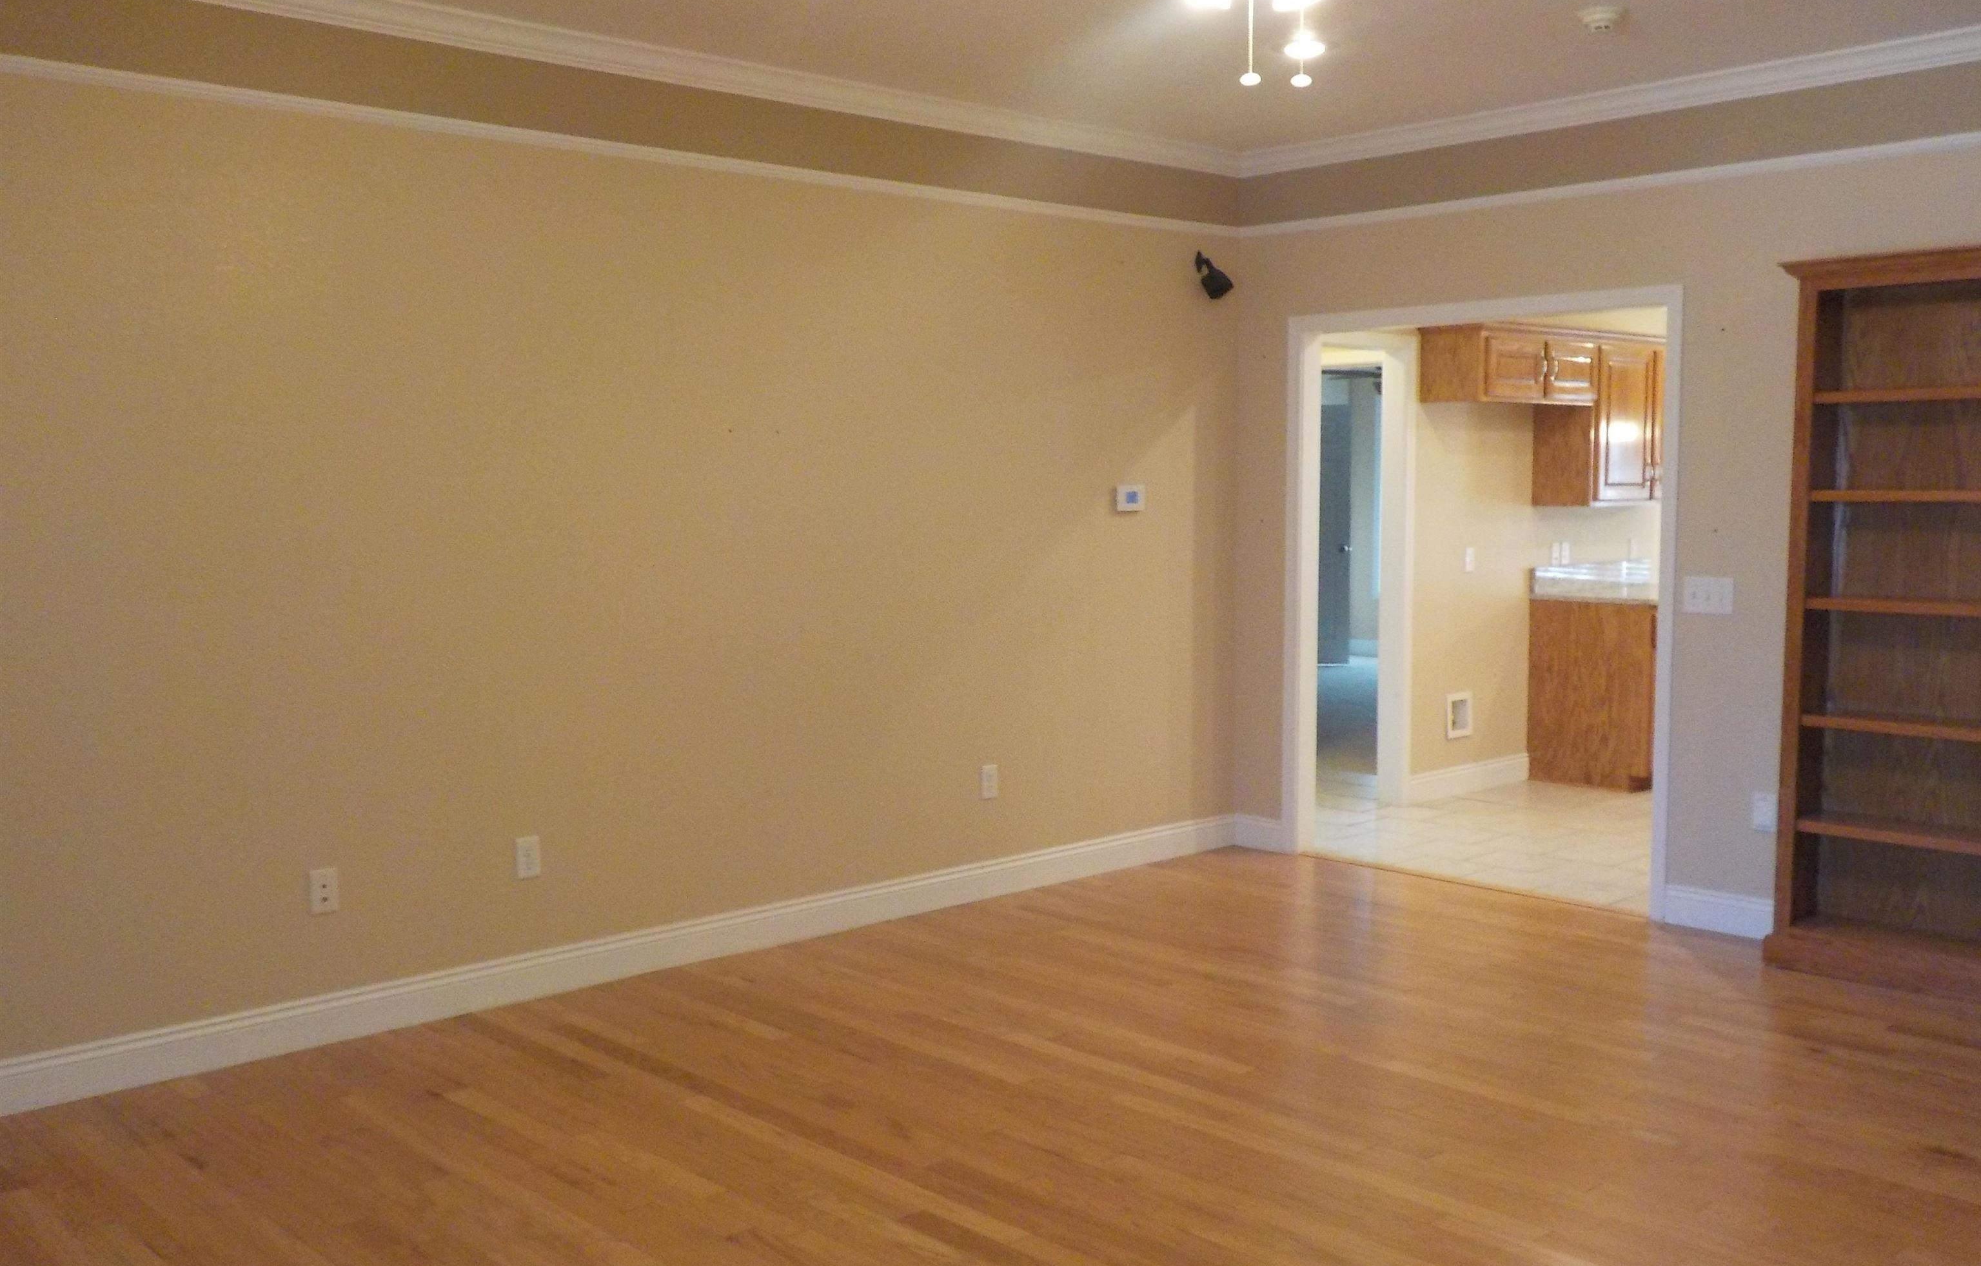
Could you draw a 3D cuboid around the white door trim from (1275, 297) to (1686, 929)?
[{"bbox_3d":[1.738,-0.127,6.202,1.527,2.096,0.155,5,7,44],"label":"white door trim"}]

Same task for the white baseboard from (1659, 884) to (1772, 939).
[{"bbox_3d":[2.374,0.913,5.577,0.375,0.129,0.018,5,7,44],"label":"white baseboard"}]

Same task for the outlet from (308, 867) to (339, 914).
[{"bbox_3d":[-1.750,0.681,4.517,0.070,0.114,0.010,-5,7,-41],"label":"outlet"}]

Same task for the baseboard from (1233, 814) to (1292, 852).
[{"bbox_3d":[1.071,0.805,6.856,0.245,0.129,0.018,5,7,44],"label":"baseboard"}]

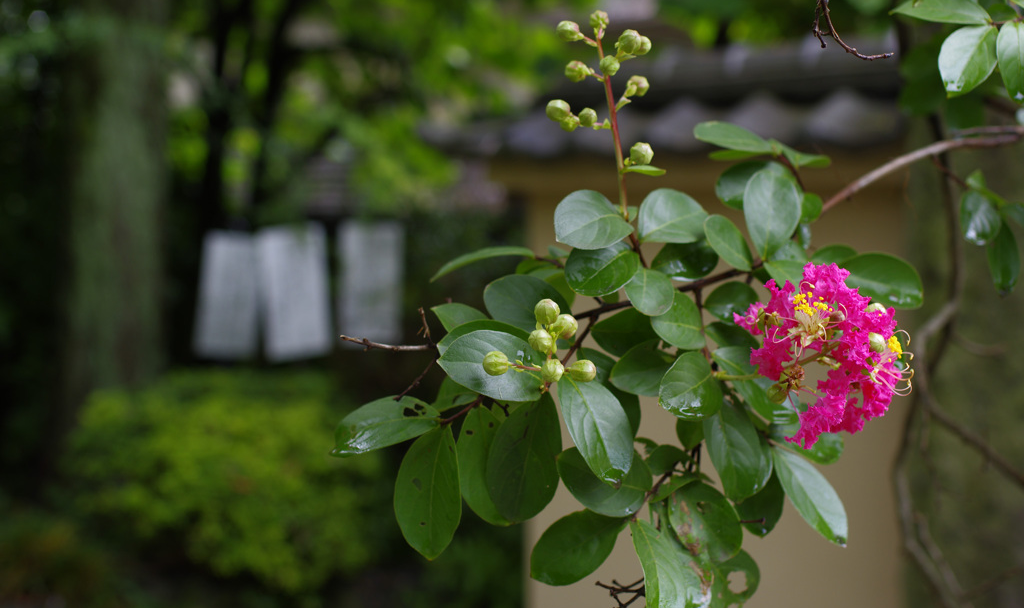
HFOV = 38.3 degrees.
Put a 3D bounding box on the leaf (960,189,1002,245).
[{"bbox_3d":[0.238,-0.044,0.749,0.019,0.032,0.007,-15,-25,3],"label":"leaf"}]

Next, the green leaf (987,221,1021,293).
[{"bbox_3d":[0.218,-0.021,0.656,0.015,0.037,0.006,-4,-25,17],"label":"green leaf"}]

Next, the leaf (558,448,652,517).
[{"bbox_3d":[0.043,0.082,0.680,0.047,0.030,0.010,21,-19,-3],"label":"leaf"}]

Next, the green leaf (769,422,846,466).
[{"bbox_3d":[0.120,0.057,0.600,0.030,0.006,0.019,10,47,24],"label":"green leaf"}]

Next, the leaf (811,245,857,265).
[{"bbox_3d":[0.131,-0.016,0.591,0.031,0.008,0.019,-7,39,-23],"label":"leaf"}]

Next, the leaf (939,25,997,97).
[{"bbox_3d":[0.226,-0.120,0.731,0.027,0.042,0.009,26,-19,25],"label":"leaf"}]

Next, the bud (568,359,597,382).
[{"bbox_3d":[0.026,0.024,0.535,0.011,0.008,0.008,2,1,21],"label":"bud"}]

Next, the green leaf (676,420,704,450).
[{"bbox_3d":[0.078,0.053,0.640,0.015,0.020,0.006,-20,-25,19],"label":"green leaf"}]

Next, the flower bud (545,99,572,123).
[{"bbox_3d":[0.018,-0.075,0.575,0.010,0.009,0.009,36,-14,-21],"label":"flower bud"}]

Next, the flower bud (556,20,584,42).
[{"bbox_3d":[0.022,-0.107,0.580,0.009,0.008,0.008,22,0,-18],"label":"flower bud"}]

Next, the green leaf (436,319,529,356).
[{"bbox_3d":[-0.011,0.023,0.664,0.051,0.031,0.009,18,-26,-6],"label":"green leaf"}]

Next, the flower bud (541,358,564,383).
[{"bbox_3d":[0.015,0.026,0.560,0.009,0.009,0.009,0,-24,0],"label":"flower bud"}]

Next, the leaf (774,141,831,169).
[{"bbox_3d":[0.122,-0.062,0.619,0.032,0.007,0.015,11,-2,-37],"label":"leaf"}]

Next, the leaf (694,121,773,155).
[{"bbox_3d":[0.090,-0.067,0.600,0.037,0.016,0.005,12,-49,-24],"label":"leaf"}]

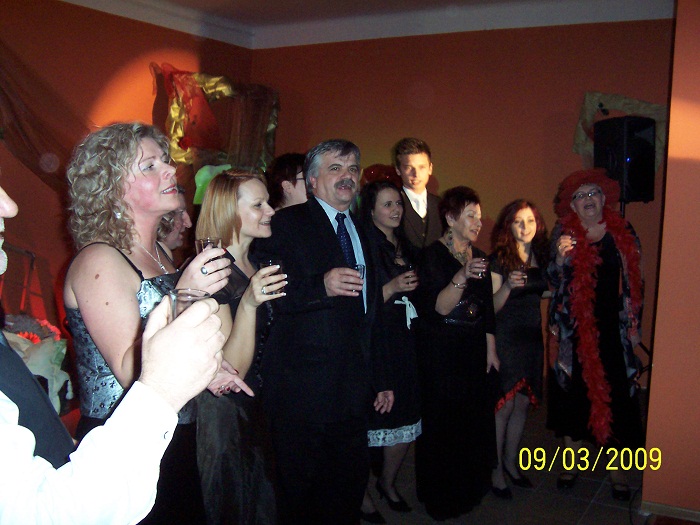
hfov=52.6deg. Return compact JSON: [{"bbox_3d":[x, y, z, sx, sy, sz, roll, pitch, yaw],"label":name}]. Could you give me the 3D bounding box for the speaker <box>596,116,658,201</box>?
[{"bbox_3d":[1.923,-0.706,4.950,0.340,0.590,0.320,-3,8,-30],"label":"speaker"}]

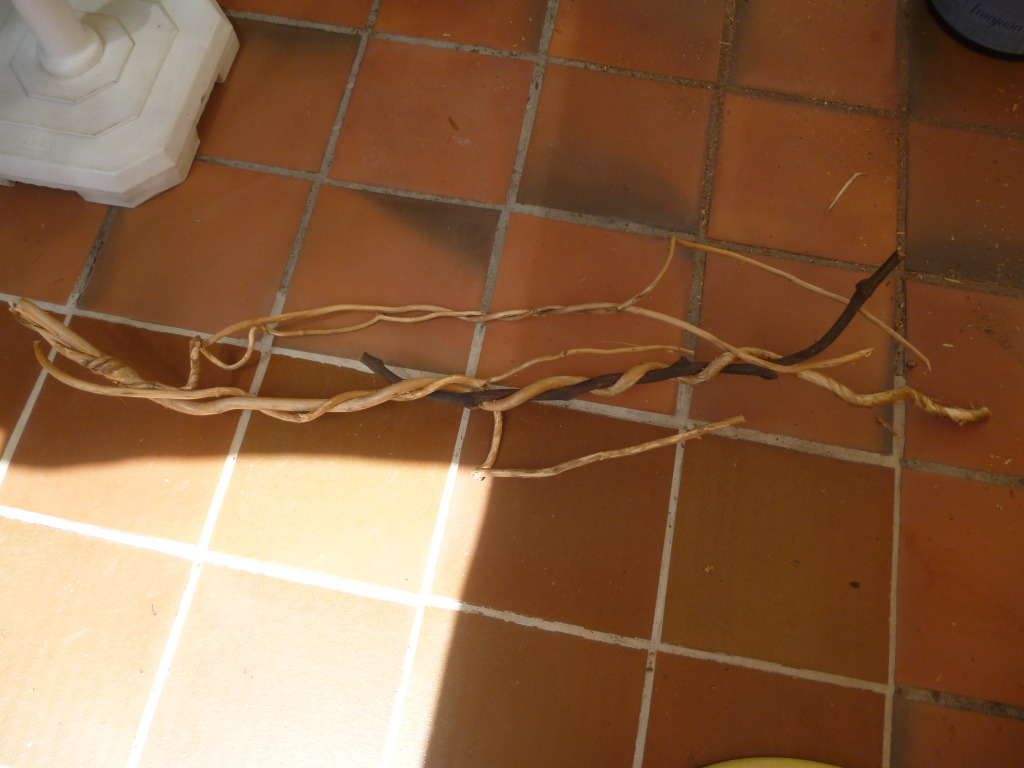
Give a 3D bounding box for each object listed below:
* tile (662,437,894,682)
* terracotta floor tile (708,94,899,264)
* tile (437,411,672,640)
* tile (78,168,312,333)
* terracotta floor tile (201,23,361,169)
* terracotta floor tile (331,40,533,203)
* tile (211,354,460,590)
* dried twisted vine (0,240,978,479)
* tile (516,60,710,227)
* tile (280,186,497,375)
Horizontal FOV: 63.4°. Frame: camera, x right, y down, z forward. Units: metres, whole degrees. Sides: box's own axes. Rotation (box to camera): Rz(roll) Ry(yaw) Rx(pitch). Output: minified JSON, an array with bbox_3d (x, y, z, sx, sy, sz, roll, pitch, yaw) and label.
[{"bbox_3d":[0.366,0.228,1.129,0.289,0.012,0.286,10,69,3],"label":"tile"},{"bbox_3d":[0.479,-0.338,1.353,0.289,0.012,0.286,10,69,3],"label":"terracotta floor tile"},{"bbox_3d":[0.062,0.177,1.147,0.289,0.012,0.286,10,69,3],"label":"tile"},{"bbox_3d":[-0.488,-0.217,1.297,0.289,0.012,0.286,10,69,3],"label":"tile"},{"bbox_3d":[-0.430,-0.498,1.408,0.289,0.012,0.286,10,69,3],"label":"terracotta floor tile"},{"bbox_3d":[-0.128,-0.444,1.389,0.289,0.012,0.286,10,69,3],"label":"terracotta floor tile"},{"bbox_3d":[-0.241,0.117,1.167,0.289,0.012,0.286,10,69,3],"label":"tile"},{"bbox_3d":[-0.033,-0.035,1.183,1.370,0.080,0.345,-6,69,-3],"label":"dried twisted vine"},{"bbox_3d":[0.176,-0.393,1.372,0.289,0.012,0.286,10,69,3],"label":"tile"},{"bbox_3d":[-0.184,-0.164,1.279,0.289,0.012,0.286,10,69,3],"label":"tile"}]

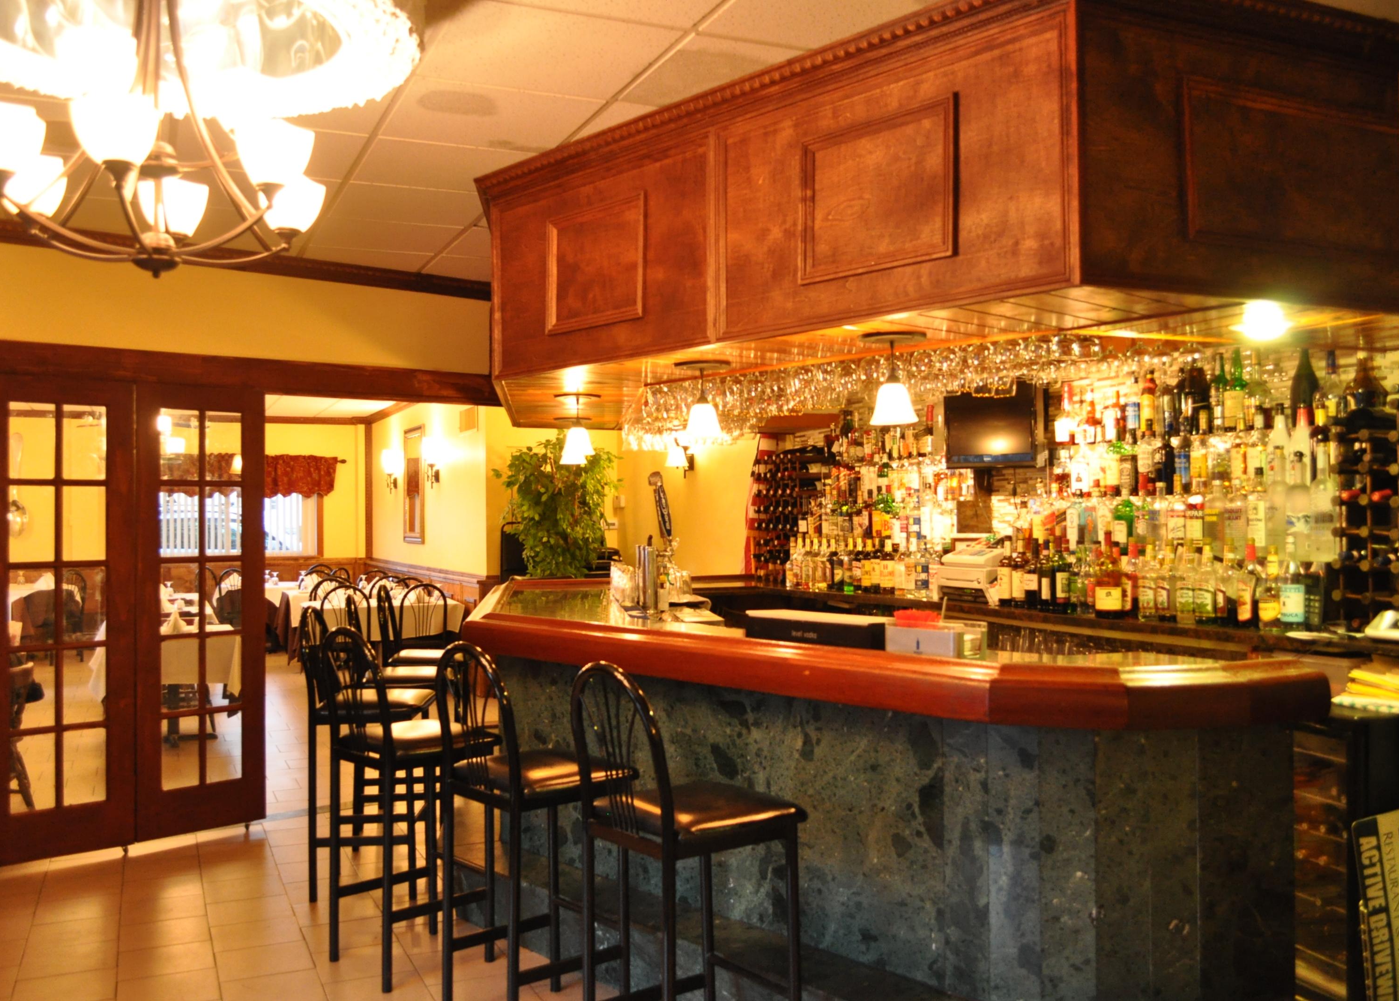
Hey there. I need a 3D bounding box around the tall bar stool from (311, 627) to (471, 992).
[{"bbox_3d":[-0.969,0.967,4.157,0.475,1.120,0.415,0,-1,-43],"label":"tall bar stool"}]

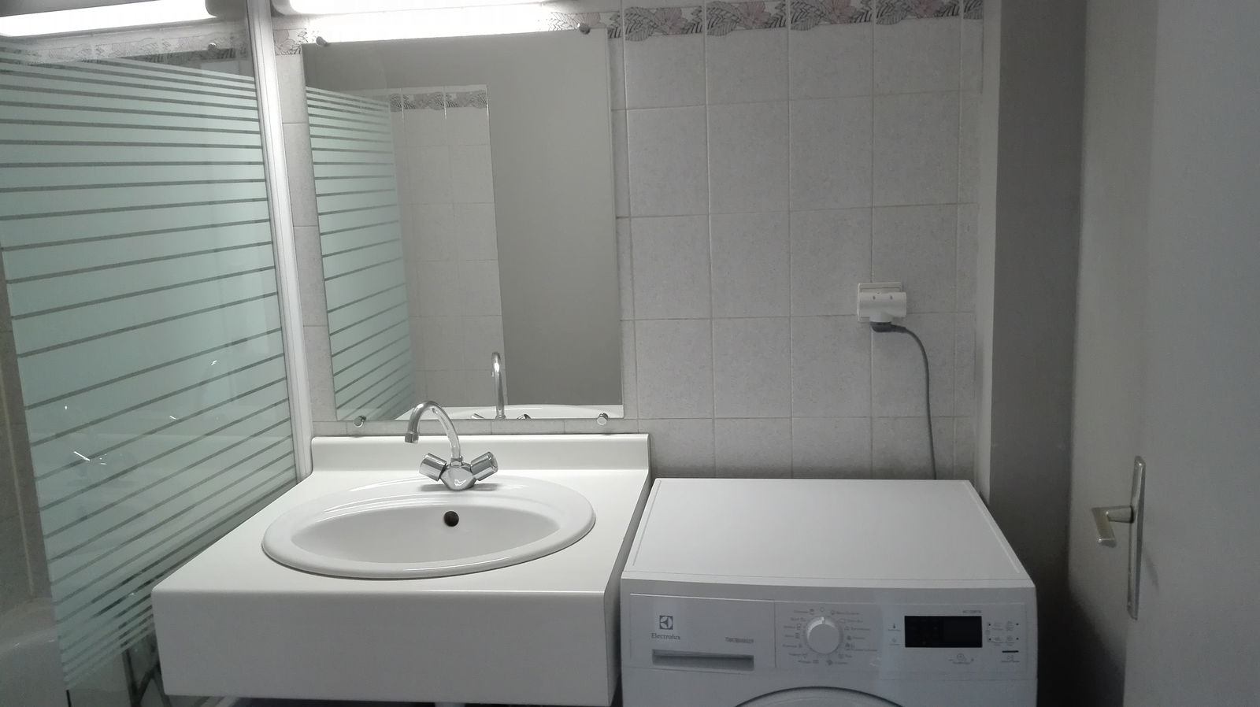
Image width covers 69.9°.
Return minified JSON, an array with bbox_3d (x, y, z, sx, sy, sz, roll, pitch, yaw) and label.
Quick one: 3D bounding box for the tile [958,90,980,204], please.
[{"bbox_3d":[0.620,-0.375,1.649,0.036,0.202,0.010,-1,10,8],"label":"tile"}]

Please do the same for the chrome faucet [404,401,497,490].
[{"bbox_3d":[-0.339,0.172,1.636,0.157,0.183,0.148,0,11,14],"label":"chrome faucet"}]

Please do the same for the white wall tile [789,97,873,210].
[{"bbox_3d":[0.371,-0.367,1.664,0.149,0.197,0.010,-1,10,8],"label":"white wall tile"}]

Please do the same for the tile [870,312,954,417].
[{"bbox_3d":[0.538,0.024,1.717,0.150,0.200,0.010,-1,11,8],"label":"tile"}]

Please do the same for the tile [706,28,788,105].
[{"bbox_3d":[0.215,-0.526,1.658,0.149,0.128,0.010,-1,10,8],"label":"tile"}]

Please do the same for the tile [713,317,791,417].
[{"bbox_3d":[0.239,0.029,1.758,0.150,0.200,0.010,-1,11,8],"label":"tile"}]

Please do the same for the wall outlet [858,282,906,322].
[{"bbox_3d":[0.471,-0.093,1.690,0.090,0.079,0.046,-1,10,8],"label":"wall outlet"}]

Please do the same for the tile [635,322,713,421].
[{"bbox_3d":[0.088,0.031,1.775,0.149,0.197,0.010,-1,10,8],"label":"tile"}]

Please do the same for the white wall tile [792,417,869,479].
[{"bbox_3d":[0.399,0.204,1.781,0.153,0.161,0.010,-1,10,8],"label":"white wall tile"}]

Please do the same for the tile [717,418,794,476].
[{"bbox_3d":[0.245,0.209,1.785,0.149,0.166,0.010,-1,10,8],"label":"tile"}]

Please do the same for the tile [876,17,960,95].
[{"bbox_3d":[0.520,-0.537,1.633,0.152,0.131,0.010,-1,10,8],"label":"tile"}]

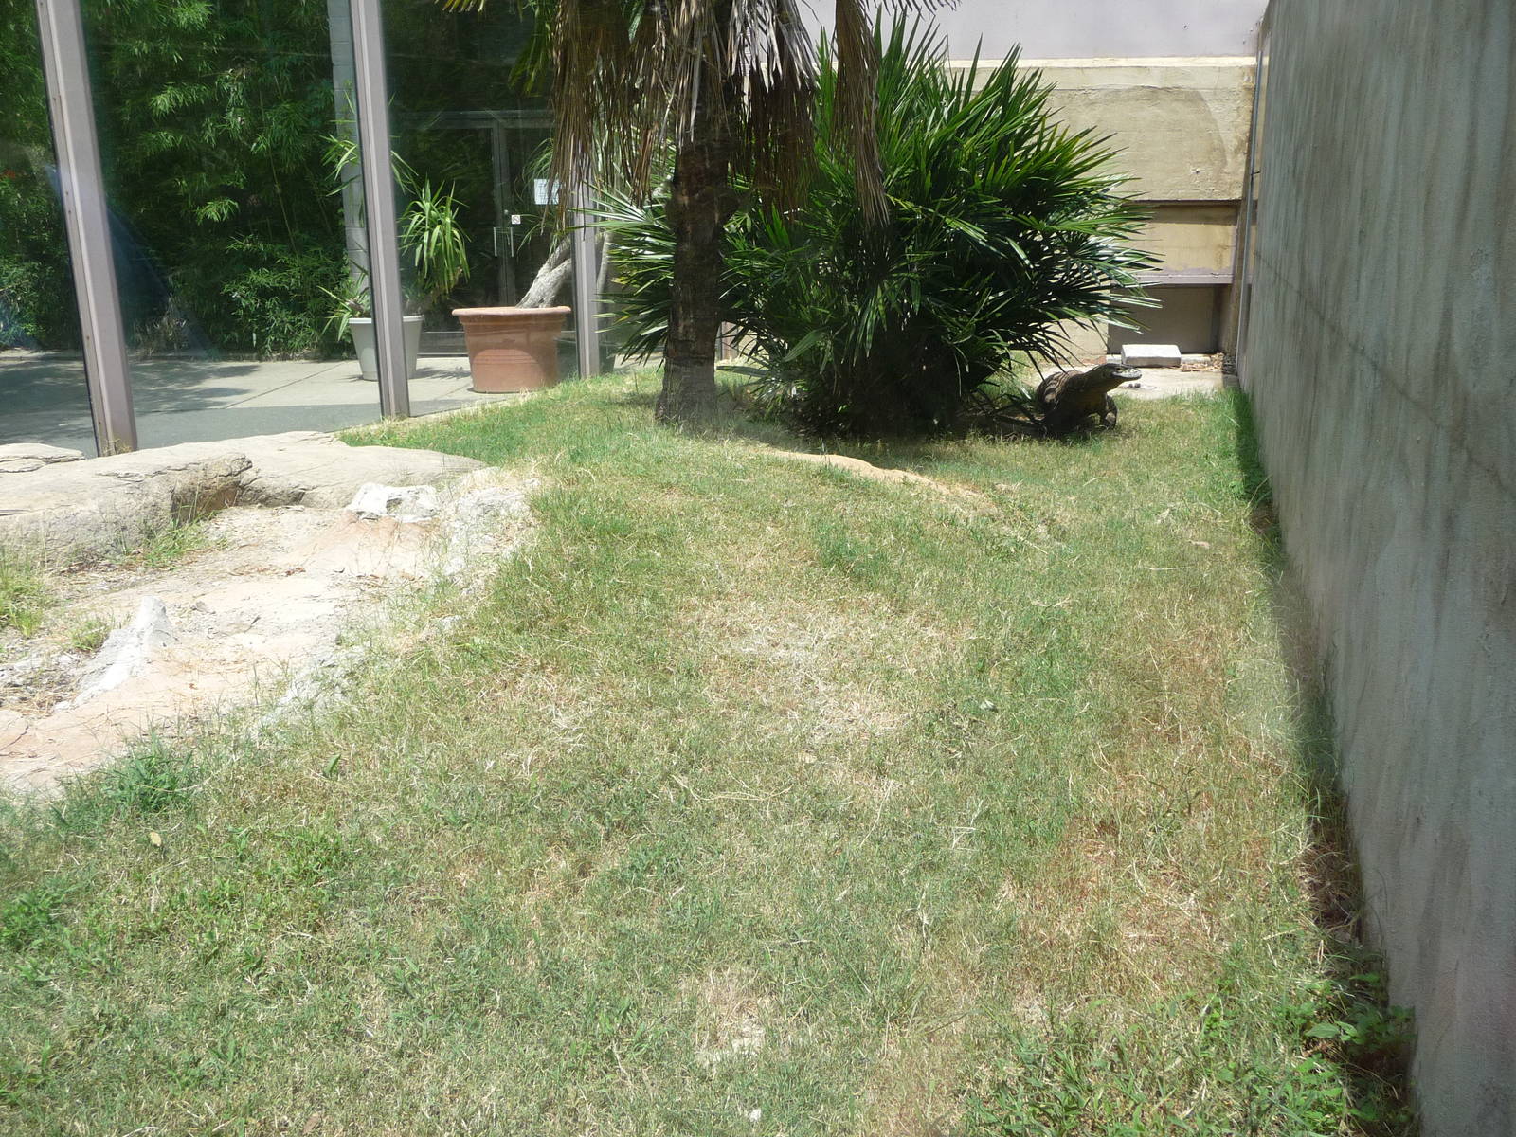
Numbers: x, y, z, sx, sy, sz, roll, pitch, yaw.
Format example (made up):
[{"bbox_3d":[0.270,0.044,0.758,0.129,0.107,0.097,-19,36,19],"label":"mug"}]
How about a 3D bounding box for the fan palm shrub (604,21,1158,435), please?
[{"bbox_3d":[0.800,-2.220,9.150,3.500,2.500,3.100,1,15,5],"label":"fan palm shrub"}]

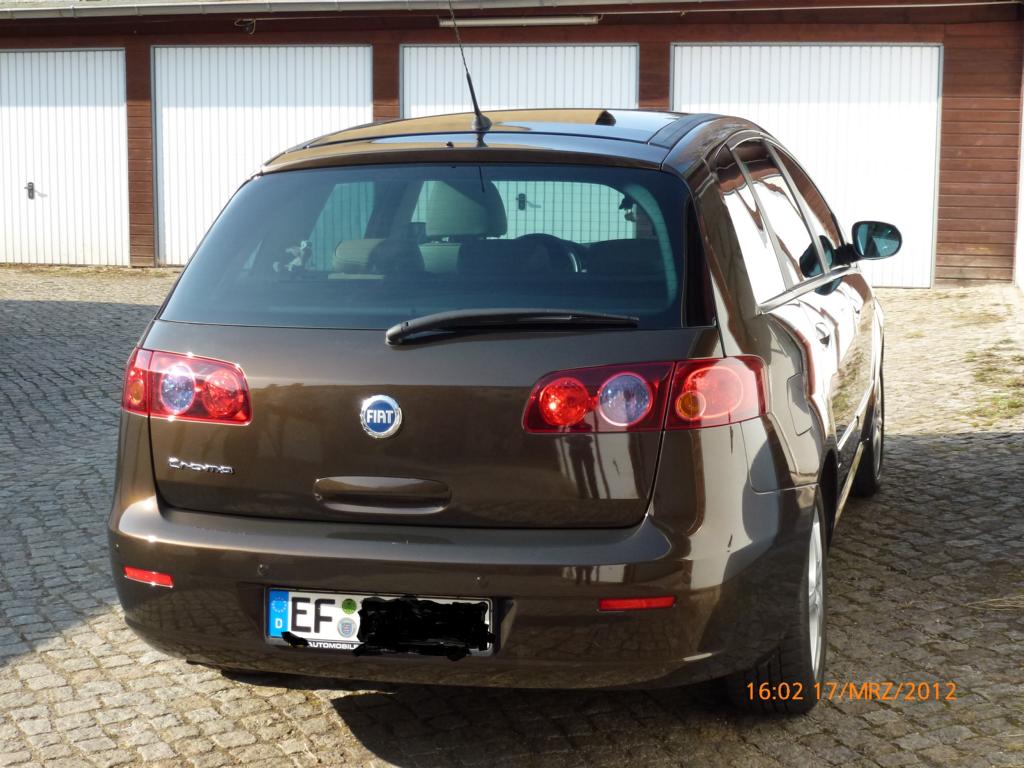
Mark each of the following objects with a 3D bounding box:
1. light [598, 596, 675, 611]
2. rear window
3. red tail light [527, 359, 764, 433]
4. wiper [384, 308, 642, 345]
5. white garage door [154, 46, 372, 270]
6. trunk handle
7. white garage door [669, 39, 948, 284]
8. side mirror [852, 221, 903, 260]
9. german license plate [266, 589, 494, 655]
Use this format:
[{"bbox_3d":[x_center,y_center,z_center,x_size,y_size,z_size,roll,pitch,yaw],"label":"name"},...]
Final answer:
[{"bbox_3d":[0.269,0.464,3.592,0.163,0.027,0.025,-2,9,-4],"label":"light"},{"bbox_3d":[-0.206,-0.316,3.978,1.276,0.102,0.573,1,53,16],"label":"rear window"},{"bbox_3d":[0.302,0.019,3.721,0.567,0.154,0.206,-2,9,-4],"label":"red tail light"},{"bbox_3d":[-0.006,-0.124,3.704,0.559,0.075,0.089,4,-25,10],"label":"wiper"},{"bbox_3d":[-2.388,-2.157,16.137,2.199,2.125,0.080,2,8,12],"label":"white garage door"},{"bbox_3d":[-0.285,0.245,3.740,0.322,0.082,0.040,1,5,16],"label":"trunk handle"},{"bbox_3d":[2.596,-1.957,15.106,2.375,2.125,0.080,2,8,12],"label":"white garage door"},{"bbox_3d":[1.346,-0.530,6.195,0.190,0.155,0.110,2,9,21],"label":"side mirror"},{"bbox_3d":[-0.296,0.526,3.720,0.530,0.125,0.020,1,6,16],"label":"german license plate"}]

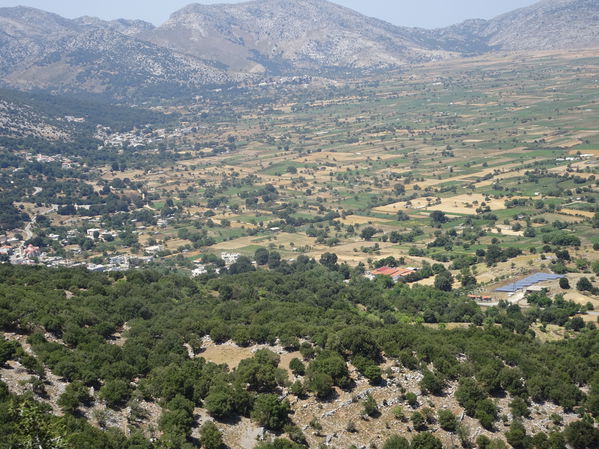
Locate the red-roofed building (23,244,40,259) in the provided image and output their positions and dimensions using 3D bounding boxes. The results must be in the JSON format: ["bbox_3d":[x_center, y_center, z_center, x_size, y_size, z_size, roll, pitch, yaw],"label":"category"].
[{"bbox_3d":[-225.372,22.789,901.991,12.500,10.800,9.800,-9,14,-40],"label":"red-roofed building"}]

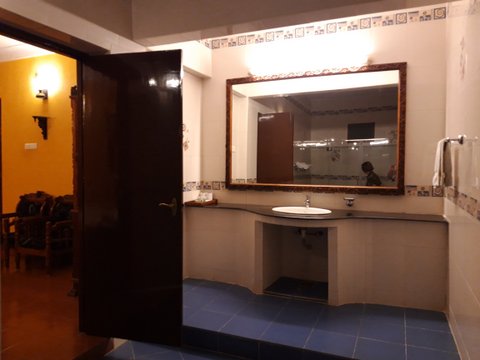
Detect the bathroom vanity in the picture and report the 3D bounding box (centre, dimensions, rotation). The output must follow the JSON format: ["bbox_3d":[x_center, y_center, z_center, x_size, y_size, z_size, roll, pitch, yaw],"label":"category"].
[{"bbox_3d":[0.553,0.669,3.370,2.416,0.743,0.654,1,3,23],"label":"bathroom vanity"}]

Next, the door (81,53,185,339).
[{"bbox_3d":[-0.823,0.141,2.699,0.857,2.124,0.045,1,3,15],"label":"door"}]

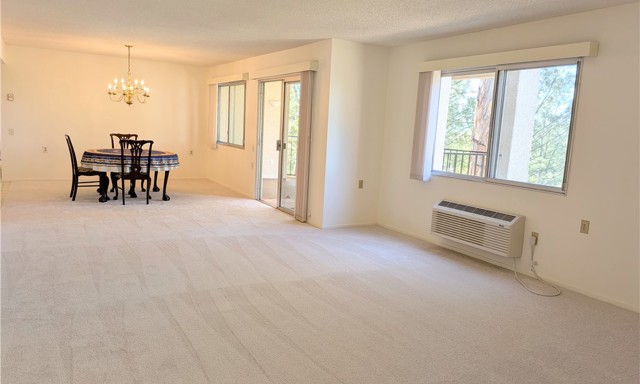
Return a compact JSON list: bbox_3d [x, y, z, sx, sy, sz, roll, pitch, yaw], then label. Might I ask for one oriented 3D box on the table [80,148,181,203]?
[{"bbox_3d":[-3.161,-0.293,7.454,1.438,0.739,1.438,-1,10,-26],"label":"table"}]

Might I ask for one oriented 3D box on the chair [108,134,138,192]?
[{"bbox_3d":[-3.513,-0.523,8.039,0.532,0.980,0.571,-1,10,-26],"label":"chair"}]

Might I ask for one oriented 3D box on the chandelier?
[{"bbox_3d":[-3.070,-1.871,7.159,0.622,0.931,0.622,-1,10,-26],"label":"chandelier"}]

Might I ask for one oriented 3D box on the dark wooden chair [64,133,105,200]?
[{"bbox_3d":[-3.700,-0.383,7.073,0.571,0.980,0.532,-4,11,-39],"label":"dark wooden chair"}]

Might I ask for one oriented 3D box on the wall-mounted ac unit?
[{"bbox_3d":[1.656,0.376,4.801,0.205,0.410,1.055,-3,10,-32],"label":"wall-mounted ac unit"}]

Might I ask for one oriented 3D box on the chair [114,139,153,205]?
[{"bbox_3d":[-2.906,-0.325,6.949,0.532,0.980,0.571,-1,10,-26],"label":"chair"}]

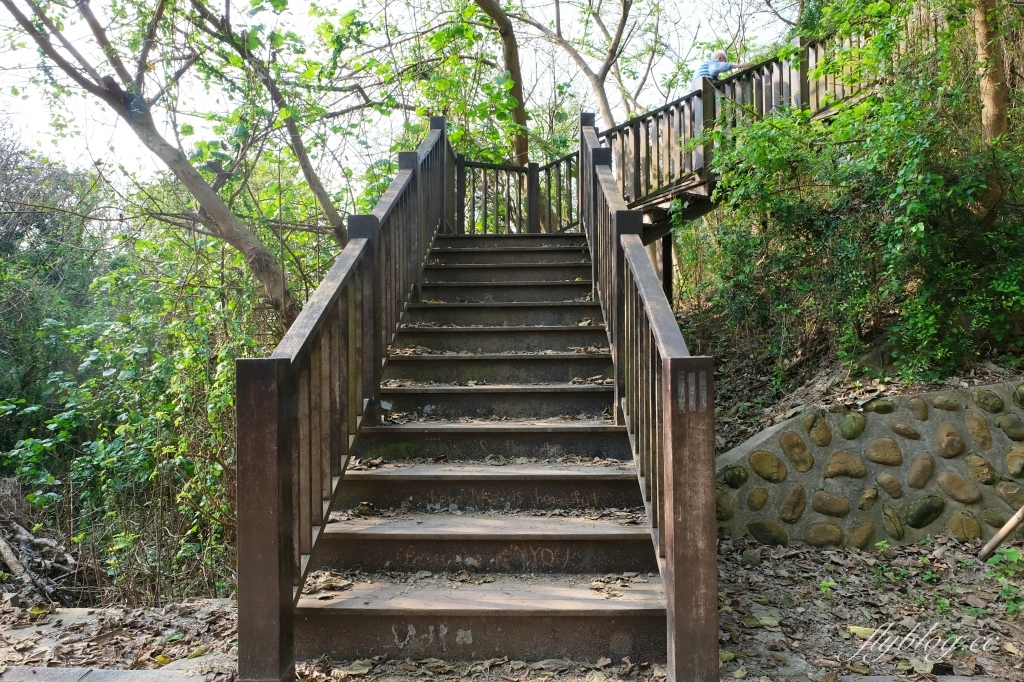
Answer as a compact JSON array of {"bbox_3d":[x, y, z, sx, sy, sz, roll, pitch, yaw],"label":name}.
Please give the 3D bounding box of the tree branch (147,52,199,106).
[{"bbox_3d":[-2.397,-1.860,4.850,0.065,0.500,0.065,37,-12,0],"label":"tree branch"}]

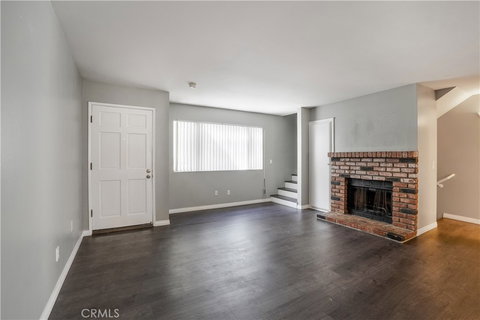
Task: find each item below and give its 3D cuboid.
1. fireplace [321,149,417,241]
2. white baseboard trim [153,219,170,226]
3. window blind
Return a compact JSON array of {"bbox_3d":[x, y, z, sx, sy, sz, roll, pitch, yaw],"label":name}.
[{"bbox_3d":[2.130,0.530,3.540,0.500,1.330,1.370,0,1,-33],"label":"fireplace"},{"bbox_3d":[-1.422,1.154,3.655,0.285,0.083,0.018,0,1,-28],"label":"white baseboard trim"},{"bbox_3d":[-0.424,-0.294,4.950,2.330,1.140,0.080,0,1,-27],"label":"window blind"}]

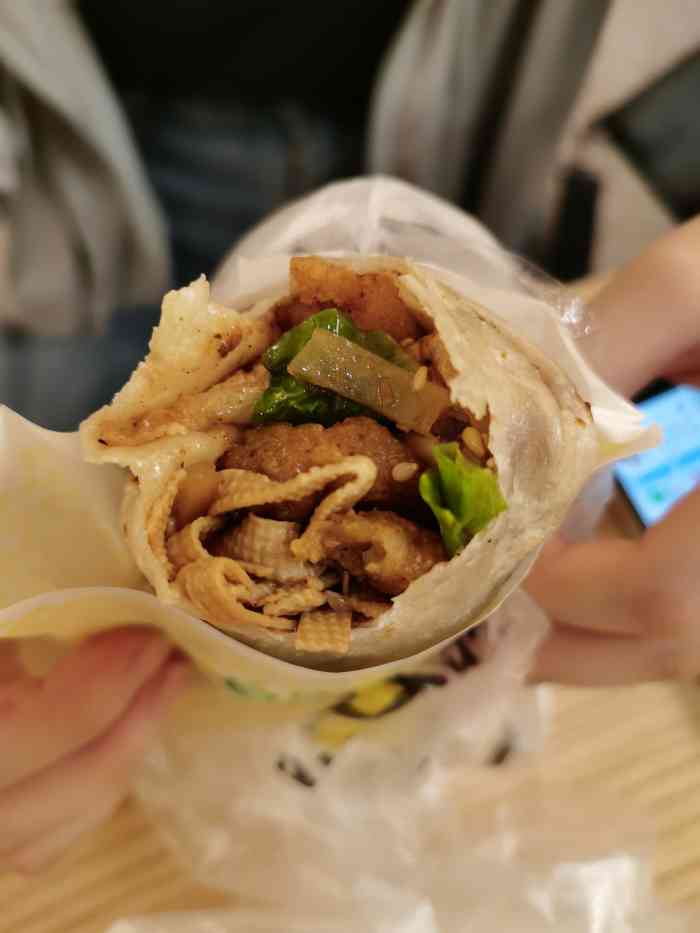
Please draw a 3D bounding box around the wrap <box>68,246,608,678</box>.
[{"bbox_3d":[0.007,0.015,0.156,0.070,0.115,0.064,0,72,7],"label":"wrap"}]

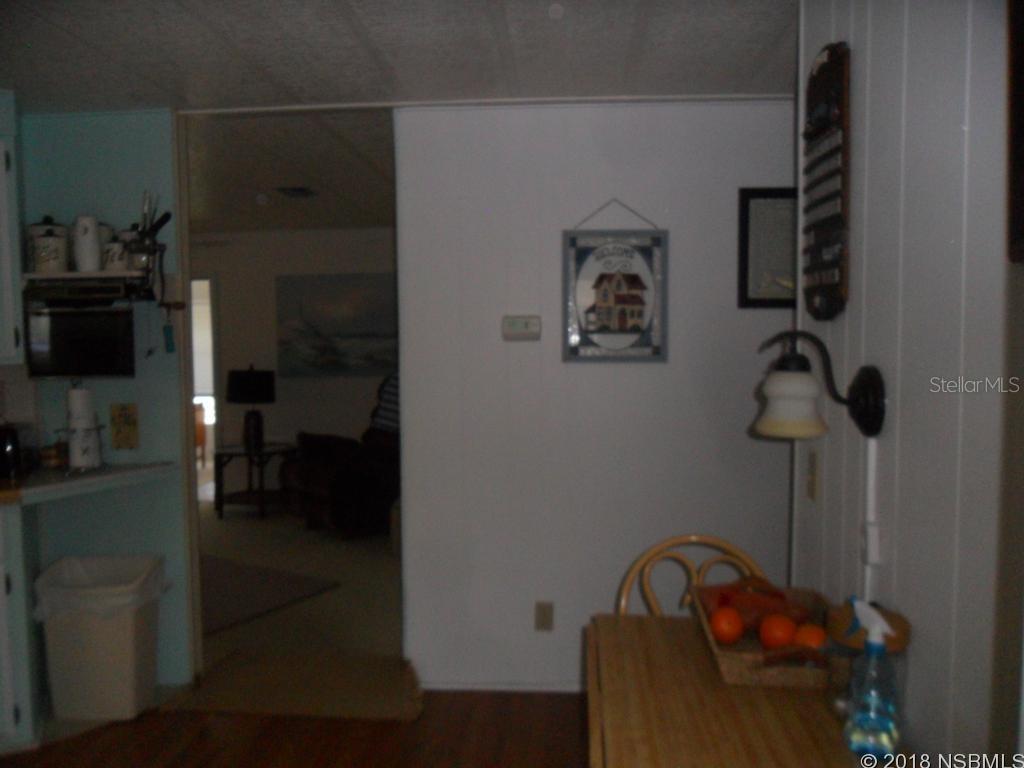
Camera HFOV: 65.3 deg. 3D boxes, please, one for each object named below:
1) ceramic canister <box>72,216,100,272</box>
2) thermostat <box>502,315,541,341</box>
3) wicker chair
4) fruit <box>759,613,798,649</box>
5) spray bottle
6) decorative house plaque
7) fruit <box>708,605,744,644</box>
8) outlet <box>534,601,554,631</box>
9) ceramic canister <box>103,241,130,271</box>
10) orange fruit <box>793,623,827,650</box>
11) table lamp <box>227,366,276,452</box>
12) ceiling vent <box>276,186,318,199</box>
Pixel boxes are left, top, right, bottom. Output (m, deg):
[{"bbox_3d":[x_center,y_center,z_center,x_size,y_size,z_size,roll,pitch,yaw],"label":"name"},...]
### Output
[{"bbox_3d":[-1.548,-0.513,2.906,0.096,0.205,0.096,0,4,4],"label":"ceramic canister"},{"bbox_3d":[0.036,-0.214,3.061,0.149,0.097,0.033,0,4,4],"label":"thermostat"},{"bbox_3d":[0.439,0.843,1.772,0.430,0.900,0.520,0,4,4],"label":"wicker chair"},{"bbox_3d":[0.537,0.497,1.611,0.075,0.073,0.075,0,4,4],"label":"fruit"},{"bbox_3d":[0.572,0.450,1.261,0.093,0.247,0.072,1,4,18],"label":"spray bottle"},{"bbox_3d":[0.391,-0.334,3.035,0.398,0.501,0.020,0,4,4],"label":"decorative house plaque"},{"bbox_3d":[0.456,0.512,1.689,0.075,0.075,0.075,0,4,4],"label":"fruit"},{"bbox_3d":[0.127,0.914,3.138,0.071,0.114,0.010,0,4,4],"label":"outlet"},{"bbox_3d":[-1.461,-0.476,2.949,0.086,0.131,0.086,-2,4,-20],"label":"ceramic canister"},{"bbox_3d":[0.602,0.515,1.616,0.070,0.070,0.070,0,4,4],"label":"orange fruit"},{"bbox_3d":[-2.024,0.198,6.195,0.360,0.670,0.330,0,4,4],"label":"table lamp"},{"bbox_3d":[-1.276,-1.143,4.751,0.210,0.030,0.250,0,4,4],"label":"ceiling vent"}]

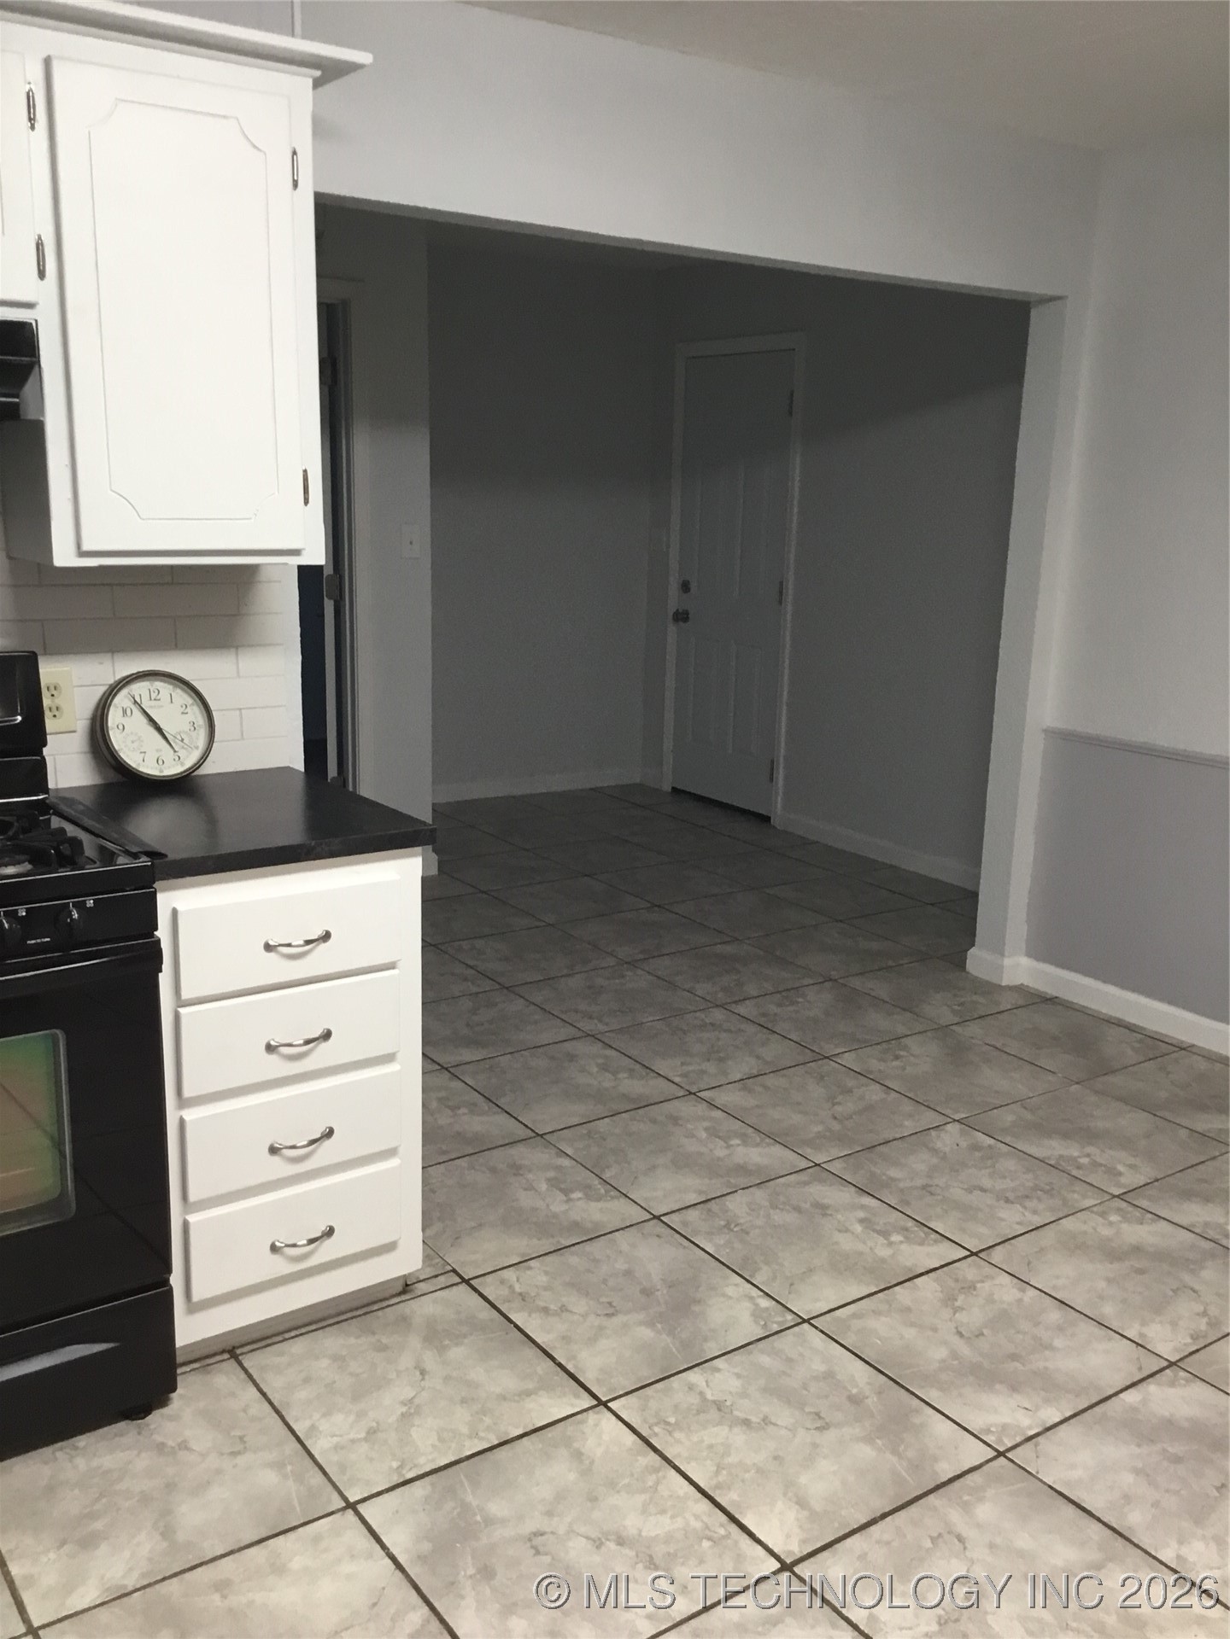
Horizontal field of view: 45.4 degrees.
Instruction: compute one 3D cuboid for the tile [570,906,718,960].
[{"bbox_3d":[0.102,0.390,4.973,0.451,0.012,0.451,-7,16,-35],"label":"tile"}]

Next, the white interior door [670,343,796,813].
[{"bbox_3d":[0.545,-1.076,6.680,0.064,2.098,0.862,-7,16,-35],"label":"white interior door"}]

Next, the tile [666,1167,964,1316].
[{"bbox_3d":[0.408,0.860,3.017,0.449,0.012,0.449,-7,16,-35],"label":"tile"}]

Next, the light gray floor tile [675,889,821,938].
[{"bbox_3d":[0.474,0.343,5.227,0.452,0.012,0.452,-7,16,-35],"label":"light gray floor tile"}]

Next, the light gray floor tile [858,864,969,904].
[{"bbox_3d":[1.138,0.258,5.702,0.245,0.010,0.450,-7,16,-35],"label":"light gray floor tile"}]

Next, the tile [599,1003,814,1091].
[{"bbox_3d":[0.254,0.624,3.988,0.452,0.012,0.452,-7,16,-35],"label":"tile"}]

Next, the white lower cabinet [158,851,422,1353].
[{"bbox_3d":[-0.696,0.426,2.711,0.455,0.850,0.595,-7,16,-35],"label":"white lower cabinet"}]

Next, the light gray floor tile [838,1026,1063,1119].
[{"bbox_3d":[0.889,0.668,3.885,0.452,0.012,0.452,-7,16,-35],"label":"light gray floor tile"}]

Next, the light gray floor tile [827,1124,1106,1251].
[{"bbox_3d":[0.780,0.809,3.265,0.452,0.012,0.452,-7,16,-35],"label":"light gray floor tile"}]

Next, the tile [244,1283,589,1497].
[{"bbox_3d":[-0.338,0.956,2.498,0.449,0.012,0.449,-7,16,-35],"label":"tile"}]

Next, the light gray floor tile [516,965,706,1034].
[{"bbox_3d":[-0.008,0.532,4.361,0.450,0.010,0.450,-7,16,-35],"label":"light gray floor tile"}]

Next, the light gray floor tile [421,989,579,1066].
[{"bbox_3d":[-0.381,0.579,4.102,0.450,0.010,0.450,-7,16,-35],"label":"light gray floor tile"}]

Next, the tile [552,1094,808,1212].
[{"bbox_3d":[0.145,0.767,3.379,0.449,0.012,0.449,-7,16,-35],"label":"tile"}]

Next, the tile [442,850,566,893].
[{"bbox_3d":[-0.424,0.205,5.691,0.452,0.012,0.452,-7,16,-35],"label":"tile"}]

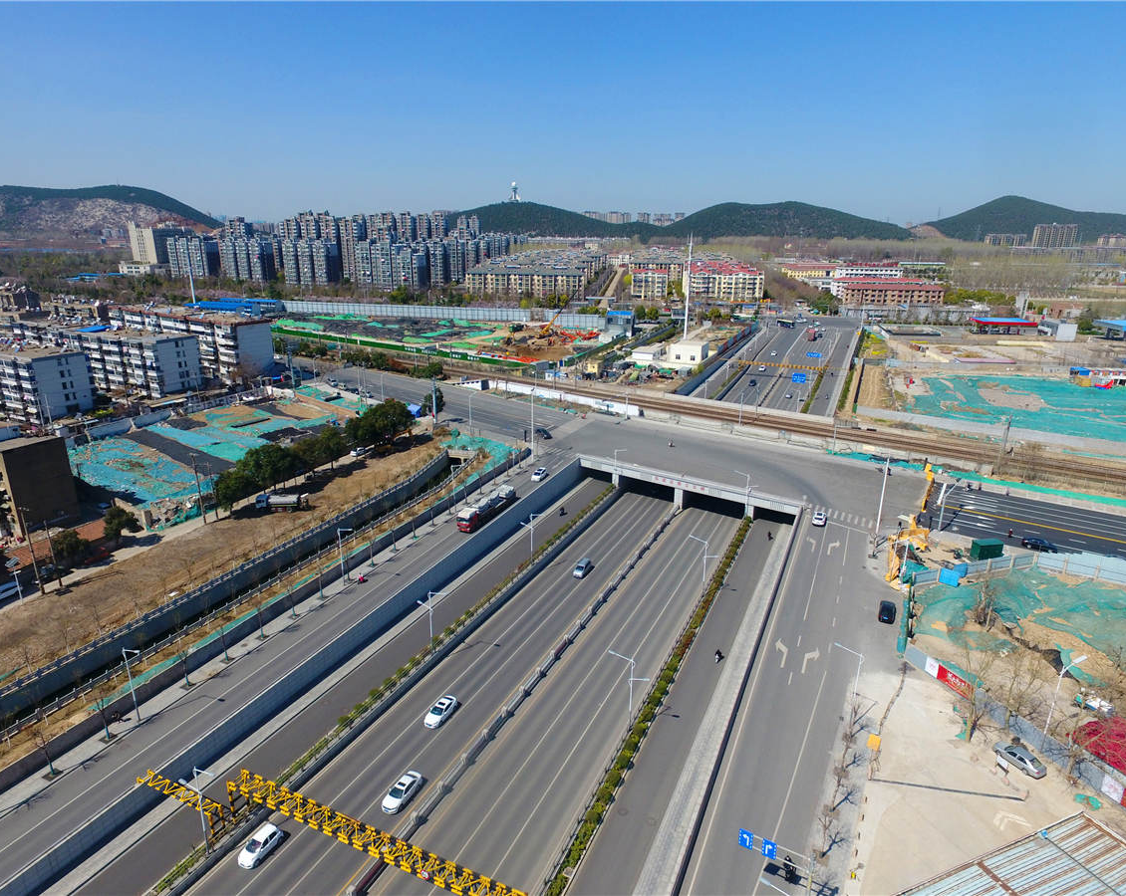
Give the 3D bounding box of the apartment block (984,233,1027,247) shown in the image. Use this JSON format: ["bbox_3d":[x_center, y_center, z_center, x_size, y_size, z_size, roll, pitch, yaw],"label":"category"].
[{"bbox_3d":[664.330,-300.910,1040.130,52.000,37.000,15.000,4,18,13],"label":"apartment block"}]

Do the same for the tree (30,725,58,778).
[{"bbox_3d":[-45.820,26.920,61.310,1.800,5.300,1.800,9,20,24],"label":"tree"}]

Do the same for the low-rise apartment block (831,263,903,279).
[{"bbox_3d":[236.910,-131.150,540.210,47.000,16.500,13.000,3,18,8],"label":"low-rise apartment block"}]

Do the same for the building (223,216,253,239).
[{"bbox_3d":[-266.510,-162.270,570.560,24.000,55.000,11.000,8,19,24],"label":"building"}]

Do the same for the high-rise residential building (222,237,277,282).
[{"bbox_3d":[-230.110,-133.870,511.610,43.000,37.000,13.000,9,20,26],"label":"high-rise residential building"}]

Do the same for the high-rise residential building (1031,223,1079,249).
[{"bbox_3d":[758.290,-320.370,1071.830,53.000,51.000,14.000,4,18,12],"label":"high-rise residential building"}]

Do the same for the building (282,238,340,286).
[{"bbox_3d":[-189.503,-138.762,519.405,37.500,35.563,16.000,7,19,19],"label":"building"}]

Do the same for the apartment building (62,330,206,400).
[{"bbox_3d":[-130.275,-27.474,208.609,47.741,15.700,13.000,10,20,27],"label":"apartment building"}]

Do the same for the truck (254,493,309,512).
[{"bbox_3d":[-47.780,9.198,118.071,8.100,2.850,2.500,-1,18,-3],"label":"truck"}]

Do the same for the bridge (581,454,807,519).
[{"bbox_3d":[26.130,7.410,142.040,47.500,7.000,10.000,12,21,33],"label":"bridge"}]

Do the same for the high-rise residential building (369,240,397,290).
[{"bbox_3d":[-123.420,-127.940,486.550,16.760,35.000,13.000,9,20,25],"label":"high-rise residential building"}]

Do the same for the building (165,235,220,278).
[{"bbox_3d":[-292.780,-149.510,549.320,44.060,35.000,11.510,9,20,25],"label":"building"}]

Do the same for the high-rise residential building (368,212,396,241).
[{"bbox_3d":[-163.390,-182.410,626.040,25.000,60.000,11.500,6,19,19],"label":"high-rise residential building"}]

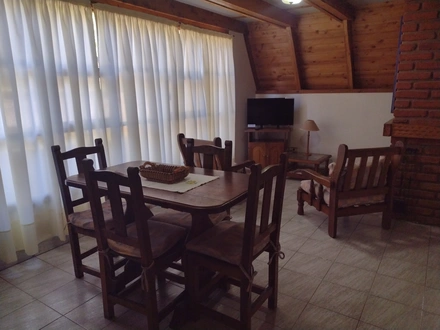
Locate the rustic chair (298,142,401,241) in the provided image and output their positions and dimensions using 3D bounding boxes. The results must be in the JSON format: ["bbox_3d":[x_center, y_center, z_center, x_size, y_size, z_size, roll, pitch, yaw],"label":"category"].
[{"bbox_3d":[1.307,0.154,3.502,0.665,0.869,0.708,-4,14,-14],"label":"rustic chair"}]

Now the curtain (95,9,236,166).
[{"bbox_3d":[-0.442,-0.646,4.244,0.114,1.985,2.413,8,16,32],"label":"curtain"}]

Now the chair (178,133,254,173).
[{"bbox_3d":[-0.034,0.043,4.046,0.665,0.869,0.708,8,16,32],"label":"chair"}]

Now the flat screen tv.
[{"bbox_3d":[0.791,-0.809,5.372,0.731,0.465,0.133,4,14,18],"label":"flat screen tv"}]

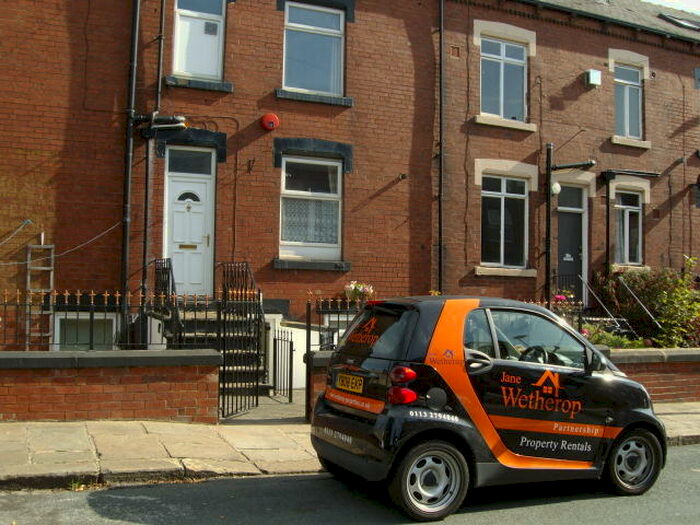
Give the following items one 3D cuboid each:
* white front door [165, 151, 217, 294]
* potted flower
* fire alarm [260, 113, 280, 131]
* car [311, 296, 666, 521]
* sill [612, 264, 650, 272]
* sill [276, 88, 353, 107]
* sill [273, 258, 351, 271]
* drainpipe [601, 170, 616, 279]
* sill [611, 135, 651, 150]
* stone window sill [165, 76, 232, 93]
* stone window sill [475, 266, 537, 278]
[{"bbox_3d":[-2.690,-0.689,12.293,0.860,2.490,0.100,2,-3,-23],"label":"white front door"},{"bbox_3d":[0.167,0.543,12.938,0.440,0.410,0.400,2,-3,-23],"label":"potted flower"},{"bbox_3d":[-1.370,-2.426,12.557,0.320,0.315,0.160,2,-3,-23],"label":"fire alarm"},{"bbox_3d":[1.190,1.095,6.120,2.690,1.540,1.600,3,-3,-22],"label":"car"},{"bbox_3d":[6.119,0.135,15.935,1.120,0.150,0.180,2,-3,-23],"label":"sill"},{"bbox_3d":[-0.657,-2.941,13.129,1.430,0.150,0.180,2,-3,-23],"label":"sill"},{"bbox_3d":[-0.641,0.048,12.831,1.390,0.150,0.190,2,-3,-23],"label":"sill"},{"bbox_3d":[5.410,-0.697,15.187,0.170,2.500,0.170,2,-3,-23],"label":"drainpipe"},{"bbox_3d":[6.175,-2.619,16.087,1.120,0.150,0.180,2,-3,-23],"label":"sill"},{"bbox_3d":[-2.554,-2.985,12.314,1.120,0.148,0.180,2,-3,-23],"label":"stone window sill"},{"bbox_3d":[3.080,0.184,14.296,1.390,0.155,0.190,2,-3,-23],"label":"stone window sill"}]

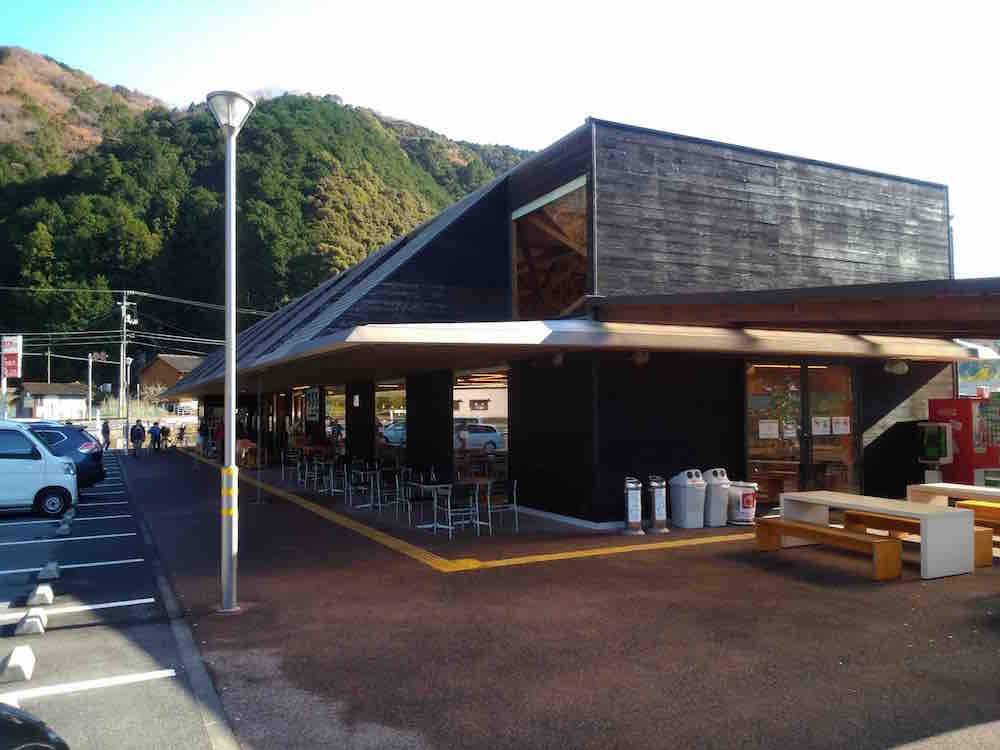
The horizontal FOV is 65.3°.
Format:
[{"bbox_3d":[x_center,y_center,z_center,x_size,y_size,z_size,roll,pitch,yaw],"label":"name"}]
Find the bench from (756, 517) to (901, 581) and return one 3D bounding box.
[{"bbox_3d":[4.035,2.134,9.731,0.427,0.440,1.905,1,-3,-22],"label":"bench"}]

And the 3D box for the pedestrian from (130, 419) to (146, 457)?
[{"bbox_3d":[-16.427,2.849,35.451,0.580,1.680,0.360,0,-2,-25],"label":"pedestrian"}]

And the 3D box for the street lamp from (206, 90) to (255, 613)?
[{"bbox_3d":[-2.725,-0.267,7.924,0.490,5.193,0.490,-1,-3,0],"label":"street lamp"}]

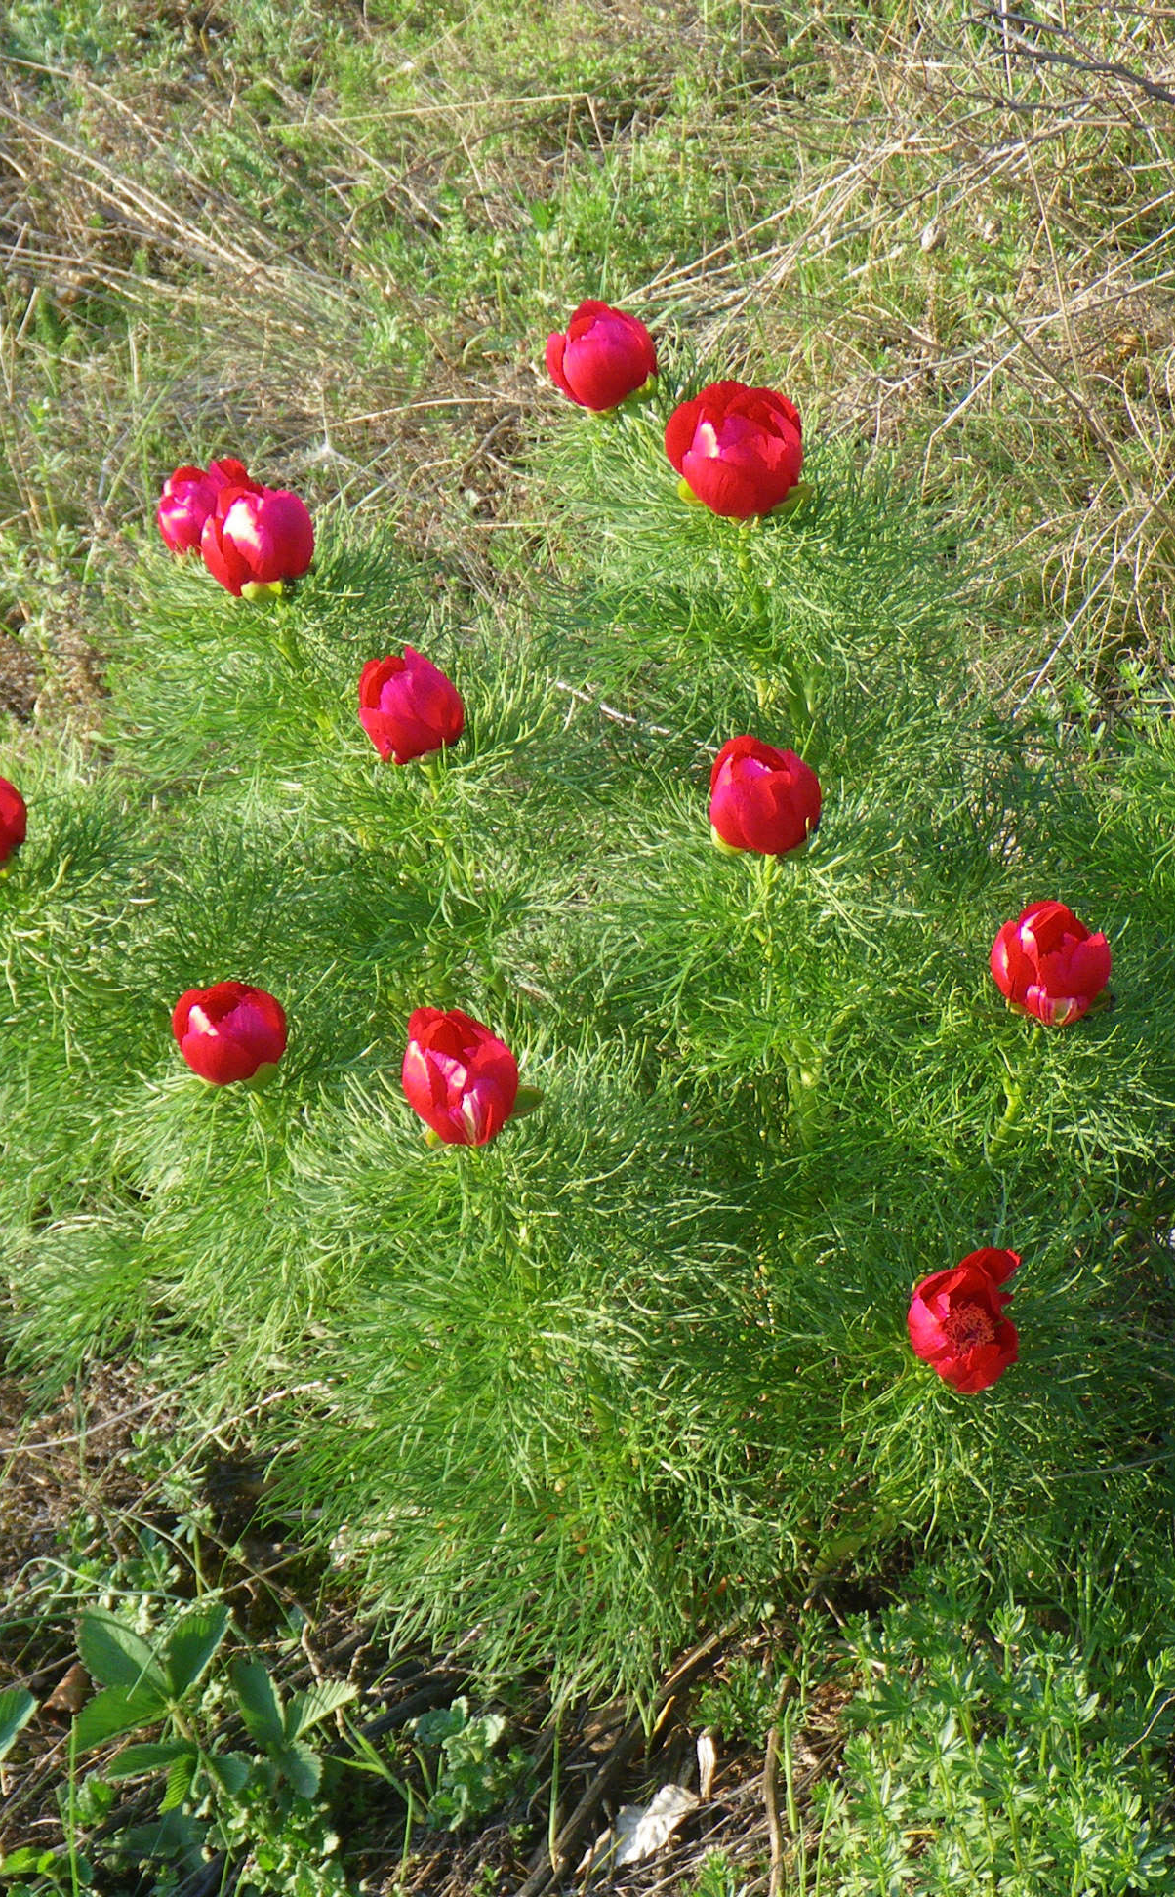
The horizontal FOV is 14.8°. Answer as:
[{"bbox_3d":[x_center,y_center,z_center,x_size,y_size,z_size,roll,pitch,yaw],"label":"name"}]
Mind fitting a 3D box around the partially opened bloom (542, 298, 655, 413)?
[{"bbox_3d":[0.006,-0.280,2.141,0.053,0.053,0.053,0,37,0],"label":"partially opened bloom"}]

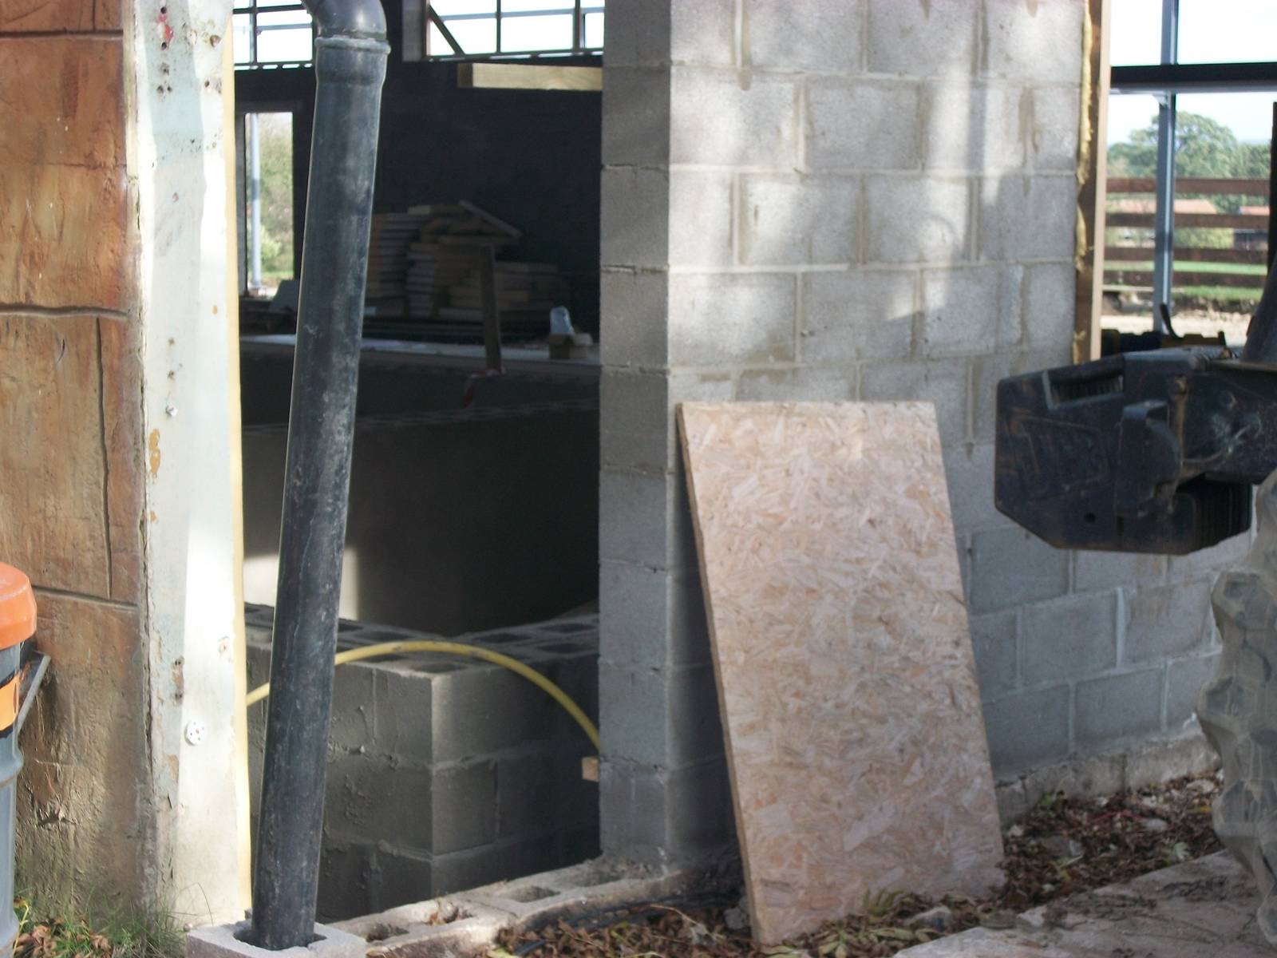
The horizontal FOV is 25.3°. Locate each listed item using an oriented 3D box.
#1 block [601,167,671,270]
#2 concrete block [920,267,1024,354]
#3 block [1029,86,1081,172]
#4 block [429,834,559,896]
[{"bbox_3d":[0.067,-0.594,6.492,0.215,0.215,0.215,6,8,44],"label":"block"},{"bbox_3d":[0.764,-0.442,7.202,0.215,0.215,0.440,6,9,43],"label":"concrete block"},{"bbox_3d":[1.003,-0.916,7.436,0.215,0.215,0.213,6,8,44],"label":"block"},{"bbox_3d":[-0.427,1.007,7.098,0.215,0.215,0.440,6,8,43],"label":"block"}]

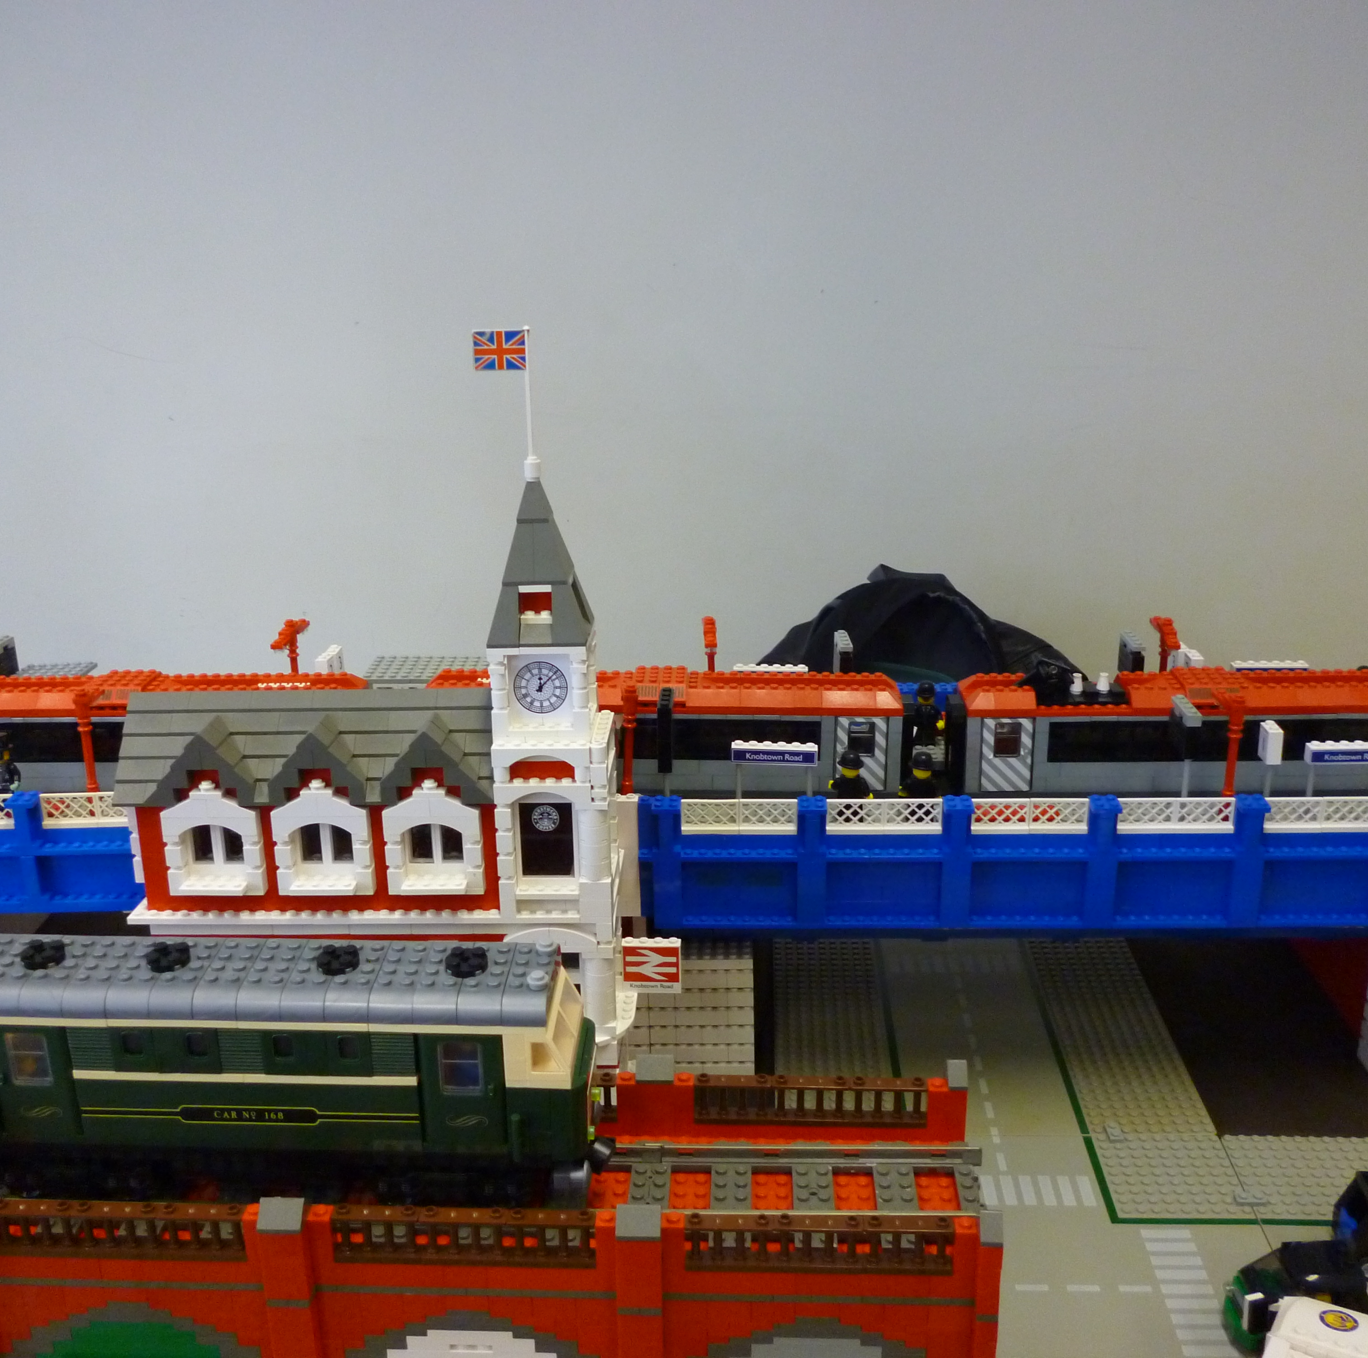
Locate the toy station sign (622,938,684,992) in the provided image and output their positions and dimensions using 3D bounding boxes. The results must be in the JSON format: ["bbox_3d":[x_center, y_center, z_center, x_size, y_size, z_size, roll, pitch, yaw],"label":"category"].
[{"bbox_3d":[-0.017,0.155,0.794,0.032,0.030,0.008,-1,18,1],"label":"toy station sign"}]

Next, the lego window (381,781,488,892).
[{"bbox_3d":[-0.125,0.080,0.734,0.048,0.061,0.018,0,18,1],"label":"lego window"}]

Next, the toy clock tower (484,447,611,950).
[{"bbox_3d":[-0.066,0.013,0.739,0.056,0.251,0.055,0,18,1],"label":"toy clock tower"}]

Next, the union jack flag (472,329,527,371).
[{"bbox_3d":[-0.086,-0.153,0.682,0.025,0.019,0.002,0,18,1],"label":"union jack flag"}]

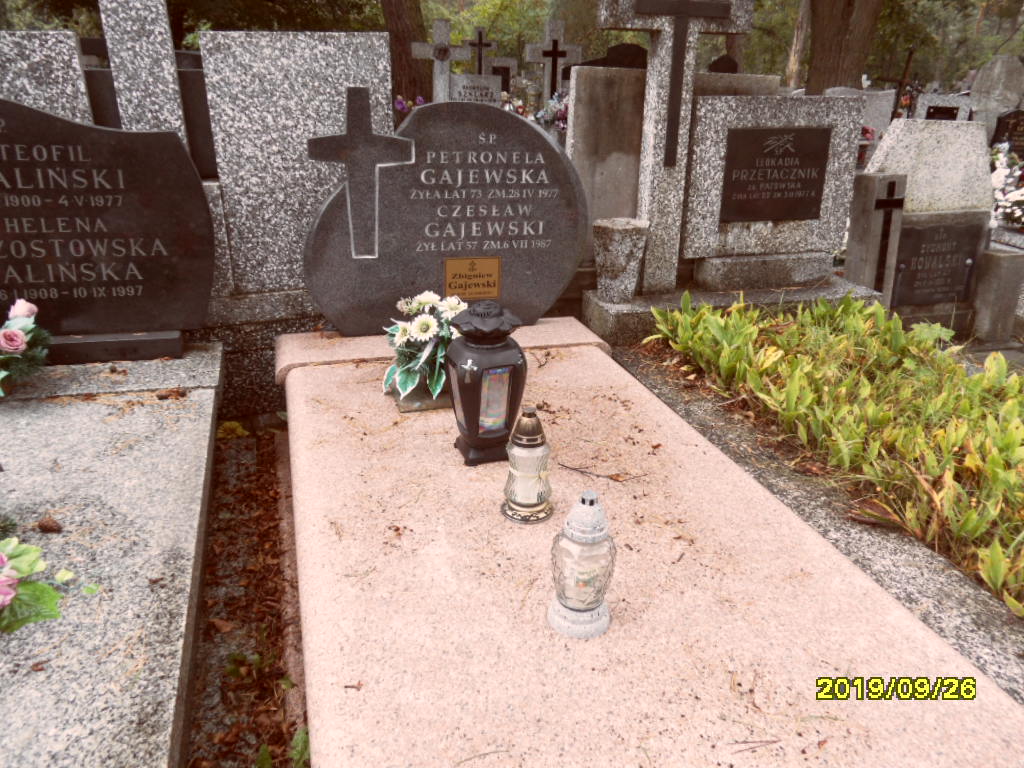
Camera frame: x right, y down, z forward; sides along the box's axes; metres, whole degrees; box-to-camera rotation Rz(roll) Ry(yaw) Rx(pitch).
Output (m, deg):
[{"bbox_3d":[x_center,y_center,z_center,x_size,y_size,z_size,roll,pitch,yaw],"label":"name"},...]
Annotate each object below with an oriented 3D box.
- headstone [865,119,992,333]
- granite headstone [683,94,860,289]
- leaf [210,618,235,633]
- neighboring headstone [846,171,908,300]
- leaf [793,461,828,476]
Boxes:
[{"bbox_3d":[1.991,-0.759,3.378,0.620,0.979,0.220,-5,22,-15],"label":"headstone"},{"bbox_3d":[0.908,-0.705,2.608,0.667,0.648,0.150,-5,22,-15],"label":"granite headstone"},{"bbox_3d":[-0.596,0.492,1.458,0.047,0.013,0.034,-5,22,-15],"label":"leaf"},{"bbox_3d":[1.700,-0.640,3.350,0.162,0.670,0.145,-6,19,-15],"label":"neighboring headstone"},{"bbox_3d":[0.802,0.222,1.898,0.070,0.020,0.050,-6,24,-15],"label":"leaf"}]

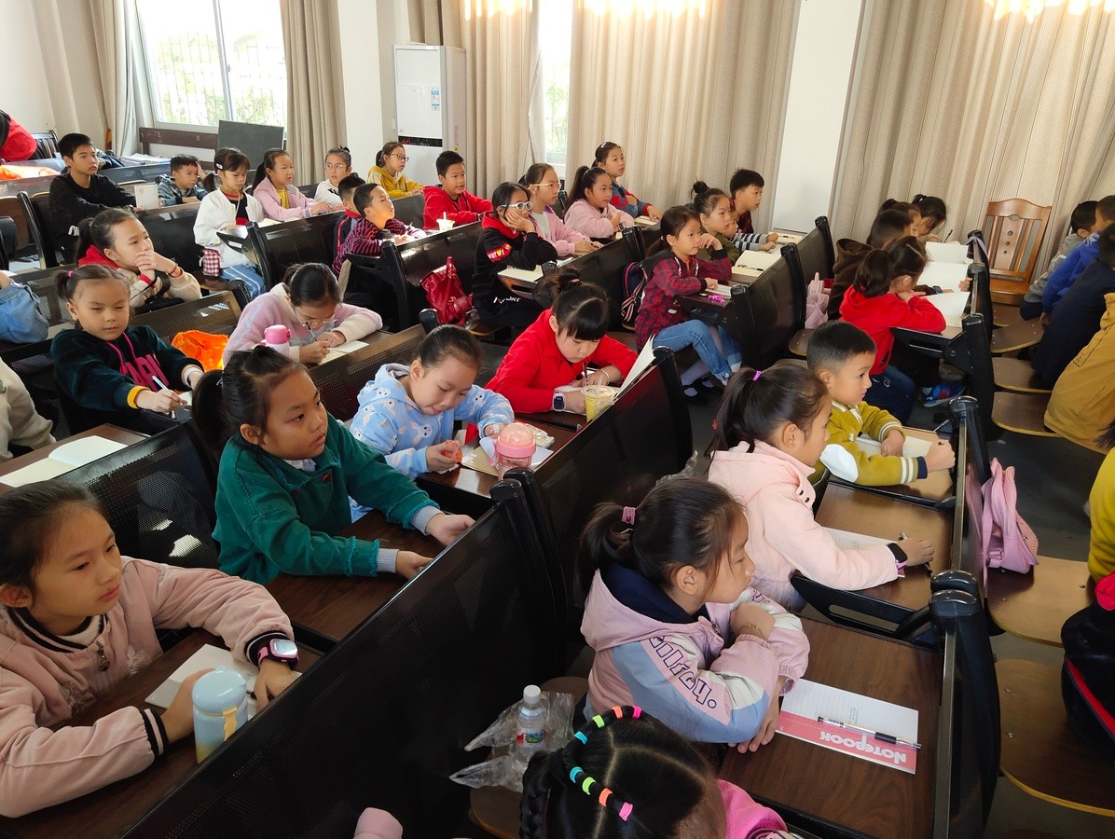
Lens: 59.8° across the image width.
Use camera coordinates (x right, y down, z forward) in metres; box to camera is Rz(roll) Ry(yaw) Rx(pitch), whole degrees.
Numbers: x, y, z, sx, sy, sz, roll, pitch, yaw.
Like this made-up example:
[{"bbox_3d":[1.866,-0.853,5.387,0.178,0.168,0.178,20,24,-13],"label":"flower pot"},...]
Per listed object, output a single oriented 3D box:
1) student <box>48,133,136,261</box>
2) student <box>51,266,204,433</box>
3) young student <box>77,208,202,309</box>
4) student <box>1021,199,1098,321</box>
[{"bbox_3d":[-2.645,-1.017,5.561,0.620,1.190,0.440,11,22,20],"label":"student"},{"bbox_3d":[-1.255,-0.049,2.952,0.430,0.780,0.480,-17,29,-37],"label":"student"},{"bbox_3d":[-1.577,-0.217,3.682,0.560,1.120,0.420,11,22,20],"label":"young student"},{"bbox_3d":[2.664,-0.591,4.946,0.580,1.020,0.420,9,22,21],"label":"student"}]

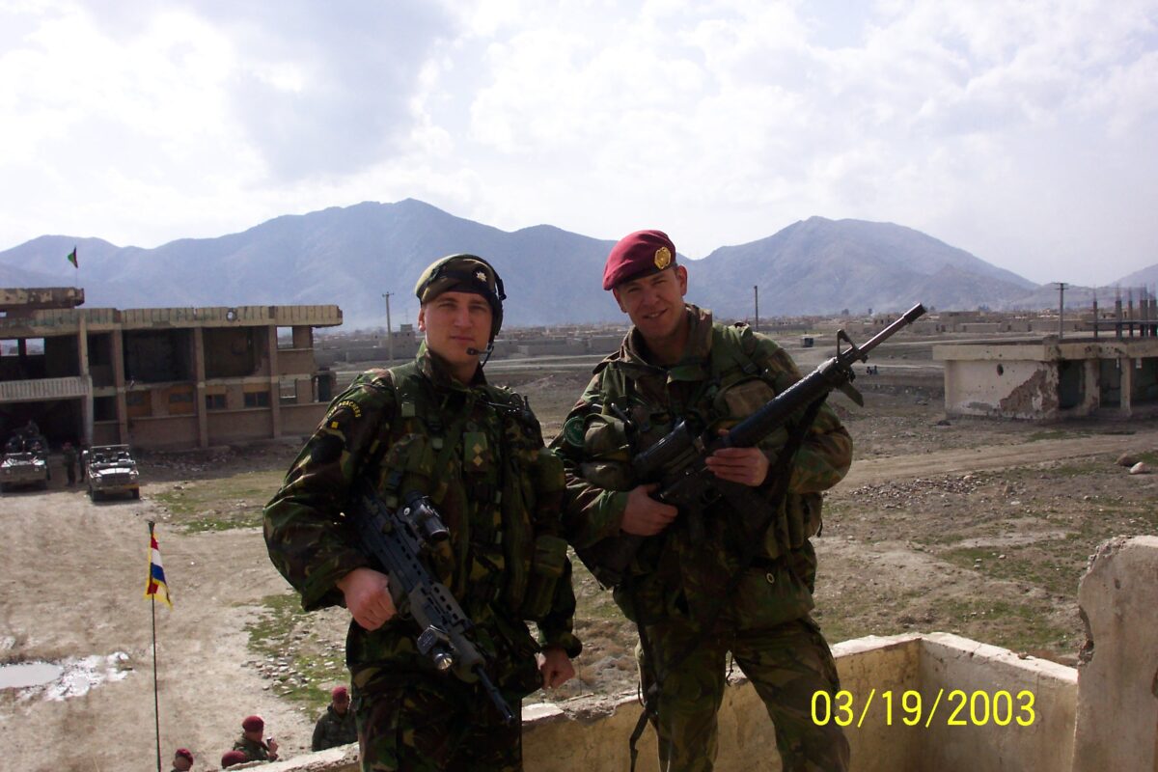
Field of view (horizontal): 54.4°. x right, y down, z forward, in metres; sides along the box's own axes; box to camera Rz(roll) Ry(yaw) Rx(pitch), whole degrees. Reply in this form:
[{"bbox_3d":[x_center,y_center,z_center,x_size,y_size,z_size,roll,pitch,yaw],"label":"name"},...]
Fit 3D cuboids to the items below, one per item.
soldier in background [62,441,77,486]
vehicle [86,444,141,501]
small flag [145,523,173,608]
[{"bbox_3d":[-19.669,3.002,43.500,0.500,1.790,0.400,0,4,30],"label":"soldier in background"},{"bbox_3d":[-17.025,3.041,41.015,1.700,1.850,4.300,-4,4,-25],"label":"vehicle"},{"bbox_3d":[-4.106,1.759,11.000,0.240,0.800,0.120,-3,4,-21],"label":"small flag"}]

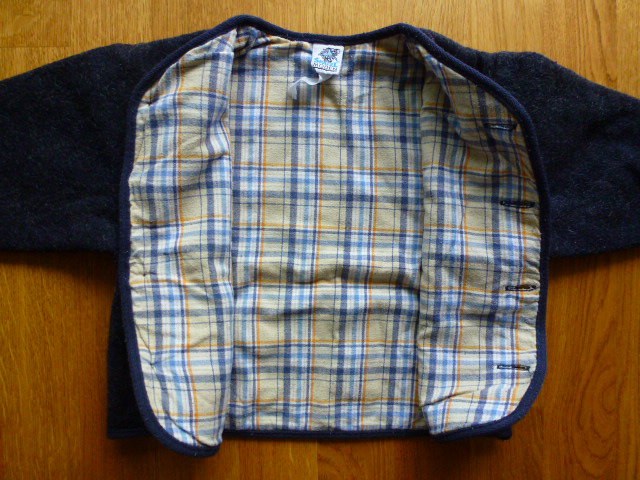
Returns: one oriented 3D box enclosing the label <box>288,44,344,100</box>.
[{"bbox_3d":[-0.003,-0.156,0.430,0.050,0.010,0.053,4,87,0],"label":"label"}]

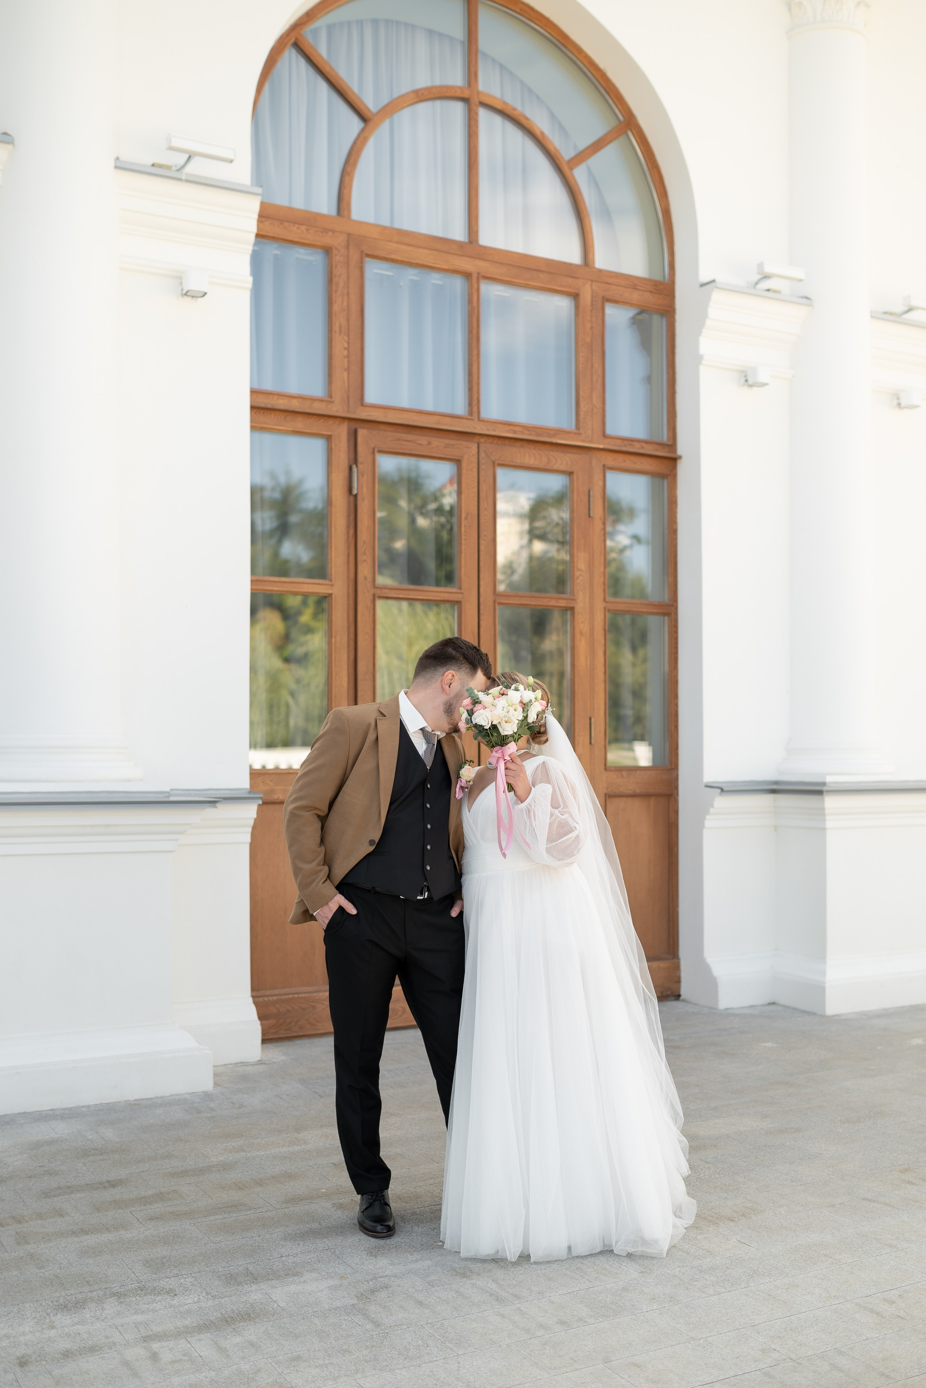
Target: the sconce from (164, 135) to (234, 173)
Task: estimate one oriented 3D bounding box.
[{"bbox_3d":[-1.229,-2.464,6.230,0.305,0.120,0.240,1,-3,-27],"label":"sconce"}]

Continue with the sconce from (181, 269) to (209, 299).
[{"bbox_3d":[-1.249,-1.897,6.279,0.095,0.105,0.130,1,-3,-27],"label":"sconce"}]

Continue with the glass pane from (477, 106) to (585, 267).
[{"bbox_3d":[0.388,-2.833,7.539,0.672,0.771,0.030,1,-3,-27],"label":"glass pane"}]

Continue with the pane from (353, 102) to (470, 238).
[{"bbox_3d":[-0.276,-2.858,7.203,0.676,0.778,0.030,1,-3,-27],"label":"pane"}]

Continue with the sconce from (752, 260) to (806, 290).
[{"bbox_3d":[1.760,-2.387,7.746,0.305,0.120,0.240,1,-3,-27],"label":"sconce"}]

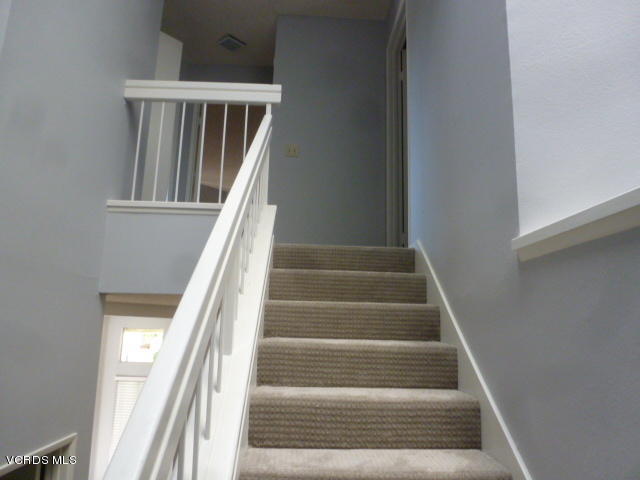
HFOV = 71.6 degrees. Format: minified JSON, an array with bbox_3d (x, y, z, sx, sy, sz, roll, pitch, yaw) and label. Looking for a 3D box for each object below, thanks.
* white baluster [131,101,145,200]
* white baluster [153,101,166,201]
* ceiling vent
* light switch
[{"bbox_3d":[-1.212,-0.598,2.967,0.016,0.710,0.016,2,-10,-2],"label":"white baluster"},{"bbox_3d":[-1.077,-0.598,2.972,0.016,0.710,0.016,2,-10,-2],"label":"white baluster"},{"bbox_3d":[-0.950,-2.111,4.772,0.225,0.030,0.225,-9,-15,44],"label":"ceiling vent"},{"bbox_3d":[-0.248,-0.823,4.091,0.118,0.118,0.012,2,-10,-2],"label":"light switch"}]

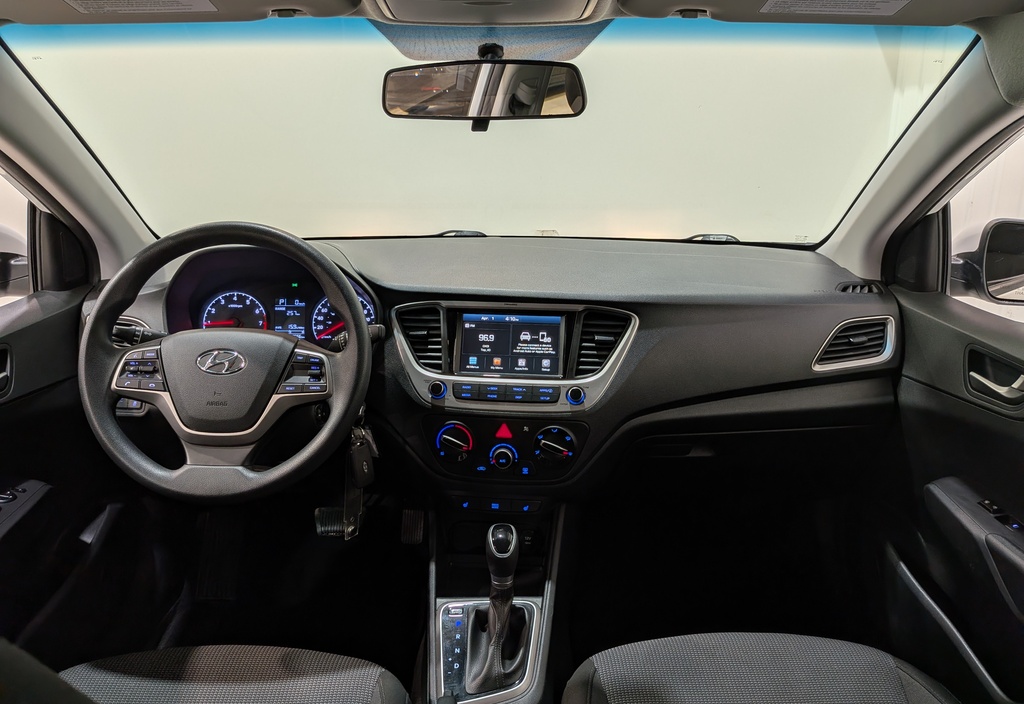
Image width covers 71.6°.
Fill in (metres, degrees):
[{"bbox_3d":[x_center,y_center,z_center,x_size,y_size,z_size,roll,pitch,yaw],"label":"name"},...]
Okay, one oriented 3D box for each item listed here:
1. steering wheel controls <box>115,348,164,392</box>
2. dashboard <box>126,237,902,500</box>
[{"bbox_3d":[-0.491,0.025,0.935,0.060,0.058,0.023,0,-12,-2],"label":"steering wheel controls"},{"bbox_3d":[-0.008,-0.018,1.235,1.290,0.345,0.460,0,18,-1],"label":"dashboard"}]

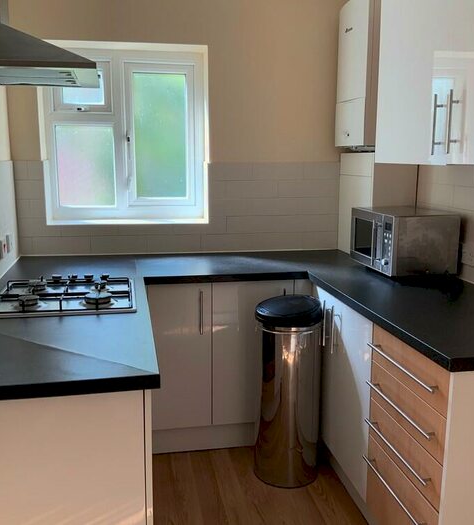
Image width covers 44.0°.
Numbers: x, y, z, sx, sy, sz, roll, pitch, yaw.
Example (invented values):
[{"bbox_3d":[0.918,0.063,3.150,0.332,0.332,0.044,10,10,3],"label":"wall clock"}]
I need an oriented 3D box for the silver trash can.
[{"bbox_3d":[0.232,0.575,2.656,0.300,0.800,0.300,0,10,0],"label":"silver trash can"}]

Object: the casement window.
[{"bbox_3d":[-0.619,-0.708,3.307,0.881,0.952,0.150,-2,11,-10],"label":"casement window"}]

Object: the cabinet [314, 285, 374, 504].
[{"bbox_3d":[0.717,0.496,2.591,0.570,0.720,0.640,-2,11,-11],"label":"cabinet"}]

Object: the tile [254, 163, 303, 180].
[{"bbox_3d":[0.239,-0.523,3.338,0.300,0.100,0.010,-2,11,-11],"label":"tile"}]

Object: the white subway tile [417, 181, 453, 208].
[{"bbox_3d":[0.961,-0.323,2.811,0.010,0.100,0.301,-2,11,-11],"label":"white subway tile"}]

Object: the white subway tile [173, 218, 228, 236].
[{"bbox_3d":[-0.207,-0.209,3.309,0.300,0.100,0.009,-2,11,-10],"label":"white subway tile"}]

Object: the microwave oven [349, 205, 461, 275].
[{"bbox_3d":[0.770,-0.106,2.779,0.326,0.273,0.469,-2,11,-11],"label":"microwave oven"}]

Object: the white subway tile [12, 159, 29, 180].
[{"bbox_3d":[-1.127,-0.480,3.072,0.079,0.100,0.010,-2,10,-9],"label":"white subway tile"}]

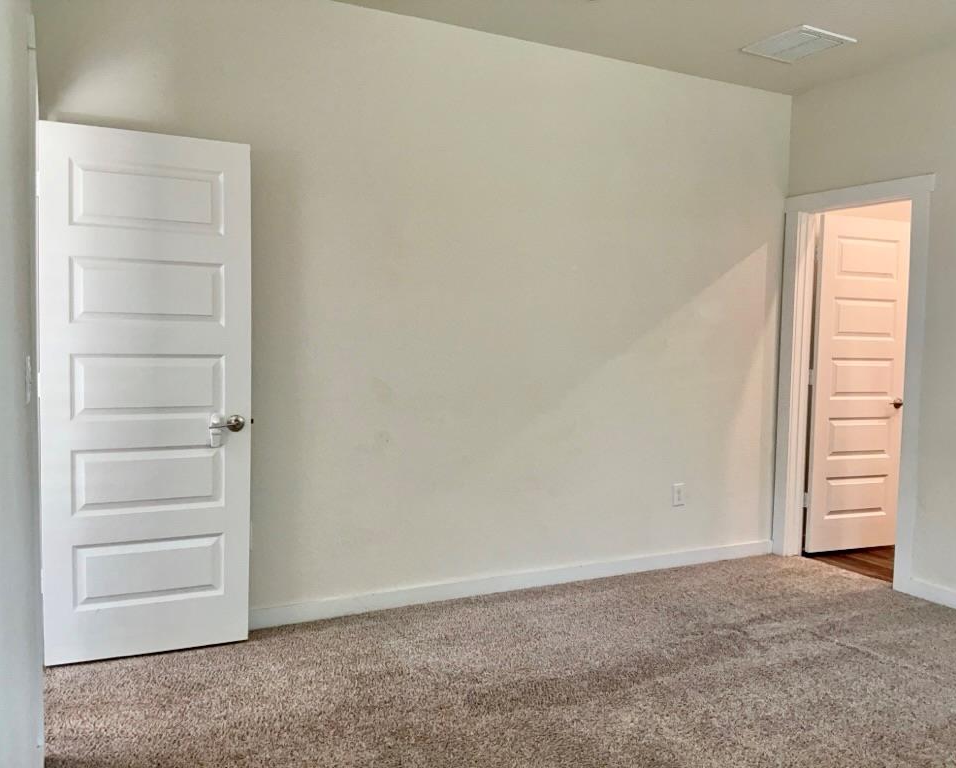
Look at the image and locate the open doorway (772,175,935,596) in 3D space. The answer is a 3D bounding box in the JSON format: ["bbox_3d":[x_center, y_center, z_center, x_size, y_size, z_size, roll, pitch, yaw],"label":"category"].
[{"bbox_3d":[2.097,-0.014,4.475,0.139,2.153,0.907,-1,4,-27],"label":"open doorway"}]

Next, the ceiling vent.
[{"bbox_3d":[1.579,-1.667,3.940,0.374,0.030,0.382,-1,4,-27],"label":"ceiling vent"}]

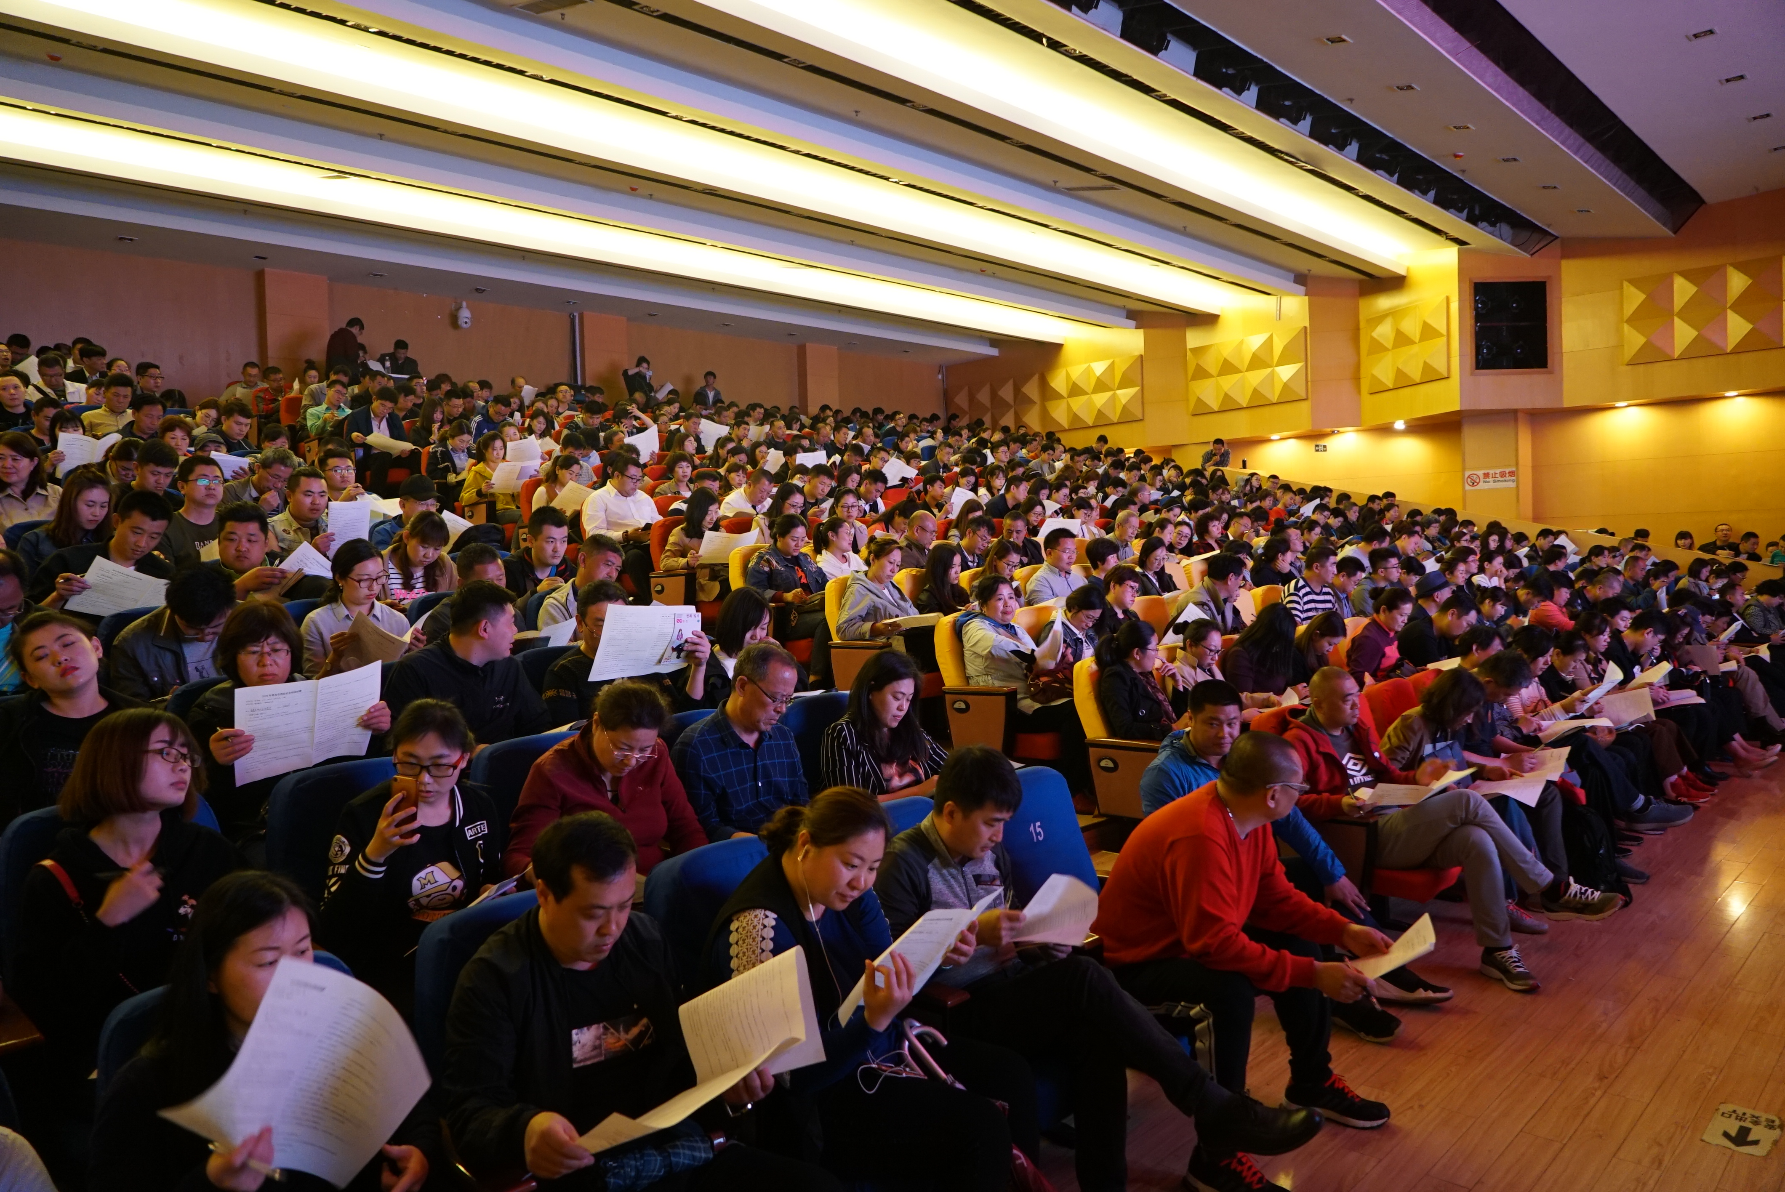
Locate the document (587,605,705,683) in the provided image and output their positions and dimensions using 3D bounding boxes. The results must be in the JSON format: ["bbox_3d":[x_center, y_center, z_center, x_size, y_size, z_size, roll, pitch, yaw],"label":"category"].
[{"bbox_3d":[-0.920,0.179,4.425,0.030,0.297,0.420,16,9,43],"label":"document"}]

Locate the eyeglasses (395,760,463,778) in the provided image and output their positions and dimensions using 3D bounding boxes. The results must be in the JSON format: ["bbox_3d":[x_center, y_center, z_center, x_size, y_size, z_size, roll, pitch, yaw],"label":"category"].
[{"bbox_3d":[-1.020,0.379,2.620,0.140,0.042,0.140,-2,2,-11],"label":"eyeglasses"}]

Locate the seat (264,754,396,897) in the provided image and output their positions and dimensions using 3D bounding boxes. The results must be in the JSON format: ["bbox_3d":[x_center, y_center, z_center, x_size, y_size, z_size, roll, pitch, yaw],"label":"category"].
[{"bbox_3d":[-1.310,0.968,3.163,0.640,1.000,0.560,0,3,44],"label":"seat"}]

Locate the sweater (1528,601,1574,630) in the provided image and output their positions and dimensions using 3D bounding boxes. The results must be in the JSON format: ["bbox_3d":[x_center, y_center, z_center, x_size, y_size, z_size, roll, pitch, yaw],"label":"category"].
[{"bbox_3d":[5.700,0.268,10.255,0.420,0.520,0.480,0,3,44],"label":"sweater"}]

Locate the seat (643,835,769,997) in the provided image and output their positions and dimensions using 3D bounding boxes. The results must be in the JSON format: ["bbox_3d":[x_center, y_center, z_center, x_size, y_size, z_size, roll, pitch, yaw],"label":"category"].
[{"bbox_3d":[-0.183,1.059,2.589,0.620,0.960,0.520,0,3,45],"label":"seat"}]

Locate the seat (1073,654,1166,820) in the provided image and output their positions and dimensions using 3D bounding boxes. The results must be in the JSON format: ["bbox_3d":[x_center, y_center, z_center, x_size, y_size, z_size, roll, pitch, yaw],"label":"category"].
[{"bbox_3d":[1.124,0.740,4.959,0.620,0.960,0.540,0,3,45],"label":"seat"}]

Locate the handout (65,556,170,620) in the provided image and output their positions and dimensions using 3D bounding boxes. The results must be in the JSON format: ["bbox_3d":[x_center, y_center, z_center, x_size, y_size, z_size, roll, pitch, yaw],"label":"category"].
[{"bbox_3d":[-3.020,0.011,4.761,0.420,0.290,0.030,28,20,-29],"label":"handout"}]

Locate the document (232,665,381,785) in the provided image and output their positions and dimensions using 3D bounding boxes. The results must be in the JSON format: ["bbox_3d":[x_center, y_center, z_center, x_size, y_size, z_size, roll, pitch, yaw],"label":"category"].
[{"bbox_3d":[-1.469,0.322,2.990,0.375,0.285,0.060,-4,32,-41],"label":"document"}]

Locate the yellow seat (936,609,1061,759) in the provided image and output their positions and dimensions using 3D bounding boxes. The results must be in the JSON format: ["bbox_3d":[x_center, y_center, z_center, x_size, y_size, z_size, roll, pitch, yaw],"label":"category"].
[{"bbox_3d":[0.627,0.593,6.506,0.640,1.000,0.560,0,3,44],"label":"yellow seat"}]

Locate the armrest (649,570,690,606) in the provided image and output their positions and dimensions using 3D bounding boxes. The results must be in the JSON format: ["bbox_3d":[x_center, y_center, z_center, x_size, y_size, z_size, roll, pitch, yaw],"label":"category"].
[{"bbox_3d":[-1.312,0.006,7.268,0.460,0.310,0.075,0,3,45],"label":"armrest"}]

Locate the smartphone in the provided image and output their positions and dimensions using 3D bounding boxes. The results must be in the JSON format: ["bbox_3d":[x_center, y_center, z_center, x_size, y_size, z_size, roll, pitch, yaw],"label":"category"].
[{"bbox_3d":[-0.973,0.421,2.380,0.067,0.138,0.009,-2,15,-9],"label":"smartphone"}]

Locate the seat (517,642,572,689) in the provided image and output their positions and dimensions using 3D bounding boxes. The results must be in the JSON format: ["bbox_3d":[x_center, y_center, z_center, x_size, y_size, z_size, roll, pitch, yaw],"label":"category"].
[{"bbox_3d":[-1.006,0.680,4.138,0.620,0.960,0.520,0,3,45],"label":"seat"}]

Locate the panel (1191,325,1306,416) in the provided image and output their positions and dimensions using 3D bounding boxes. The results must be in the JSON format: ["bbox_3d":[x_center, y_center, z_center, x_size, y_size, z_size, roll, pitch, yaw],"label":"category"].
[{"bbox_3d":[6.237,-3.964,21.070,0.200,1.220,2.450,-3,3,-36],"label":"panel"}]

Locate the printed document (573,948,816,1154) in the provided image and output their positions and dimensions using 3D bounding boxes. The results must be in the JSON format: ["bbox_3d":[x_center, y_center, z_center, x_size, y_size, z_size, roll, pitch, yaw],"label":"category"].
[{"bbox_3d":[-0.312,0.735,1.950,0.380,0.220,0.120,-23,44,-35],"label":"printed document"}]

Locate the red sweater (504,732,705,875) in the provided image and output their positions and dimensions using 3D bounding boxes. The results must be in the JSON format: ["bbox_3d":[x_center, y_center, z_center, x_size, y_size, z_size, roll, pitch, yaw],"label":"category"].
[{"bbox_3d":[-0.817,0.692,3.510,0.500,0.560,0.390,-3,3,-38],"label":"red sweater"}]

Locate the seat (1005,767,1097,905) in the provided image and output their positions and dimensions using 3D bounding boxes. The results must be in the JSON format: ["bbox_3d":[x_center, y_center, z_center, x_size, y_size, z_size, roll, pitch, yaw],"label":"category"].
[{"bbox_3d":[0.594,1.079,3.760,0.640,1.000,0.560,0,3,44],"label":"seat"}]

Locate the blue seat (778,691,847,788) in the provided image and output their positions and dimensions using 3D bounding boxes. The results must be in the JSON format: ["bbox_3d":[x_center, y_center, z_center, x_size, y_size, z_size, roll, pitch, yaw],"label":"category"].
[{"bbox_3d":[-0.043,0.819,3.925,0.620,0.960,0.520,0,3,45],"label":"blue seat"}]

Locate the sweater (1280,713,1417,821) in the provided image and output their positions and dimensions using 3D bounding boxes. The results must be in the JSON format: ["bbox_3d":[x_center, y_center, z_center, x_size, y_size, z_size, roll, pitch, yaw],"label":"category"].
[{"bbox_3d":[1.959,0.761,5.122,0.500,0.560,0.430,-3,3,-34],"label":"sweater"}]

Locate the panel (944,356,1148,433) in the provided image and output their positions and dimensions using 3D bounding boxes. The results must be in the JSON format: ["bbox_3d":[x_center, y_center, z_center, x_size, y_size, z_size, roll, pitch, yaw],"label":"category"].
[{"bbox_3d":[3.076,-3.986,24.467,0.200,1.260,4.900,-4,3,-42],"label":"panel"}]

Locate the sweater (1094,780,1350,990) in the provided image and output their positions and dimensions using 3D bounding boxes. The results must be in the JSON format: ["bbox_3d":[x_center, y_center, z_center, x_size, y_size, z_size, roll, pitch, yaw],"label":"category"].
[{"bbox_3d":[0.839,0.732,3.080,0.580,0.510,0.480,-1,3,33],"label":"sweater"}]

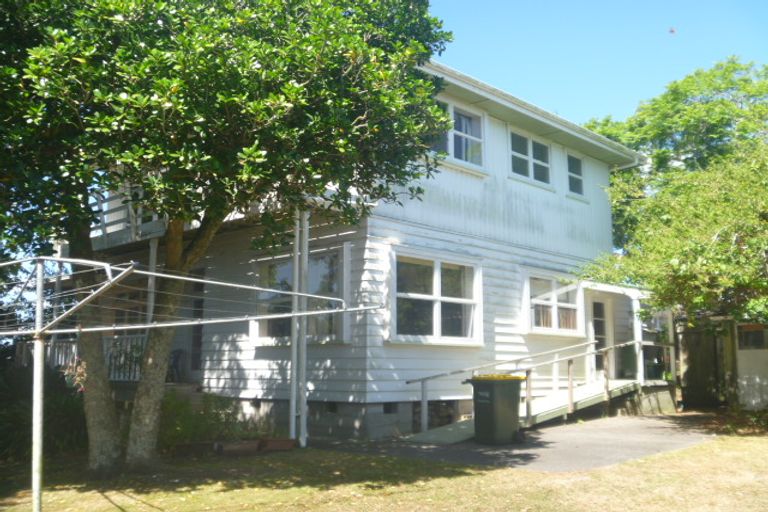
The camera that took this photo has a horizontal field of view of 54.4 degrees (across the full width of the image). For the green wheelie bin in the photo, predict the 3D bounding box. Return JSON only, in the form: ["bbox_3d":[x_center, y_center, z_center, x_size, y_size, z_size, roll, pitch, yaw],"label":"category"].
[{"bbox_3d":[1.834,2.431,11.897,0.580,1.050,0.710,-8,-12,44],"label":"green wheelie bin"}]

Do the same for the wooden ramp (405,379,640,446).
[{"bbox_3d":[2.914,2.893,14.225,1.008,0.857,6.472,-8,-12,44],"label":"wooden ramp"}]

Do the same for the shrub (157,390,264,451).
[{"bbox_3d":[-2.738,2.477,11.651,1.650,0.880,1.250,2,-9,-13],"label":"shrub"}]

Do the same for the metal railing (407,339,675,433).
[{"bbox_3d":[3.582,2.501,14.959,1.079,1.744,8.115,-8,-12,44],"label":"metal railing"}]

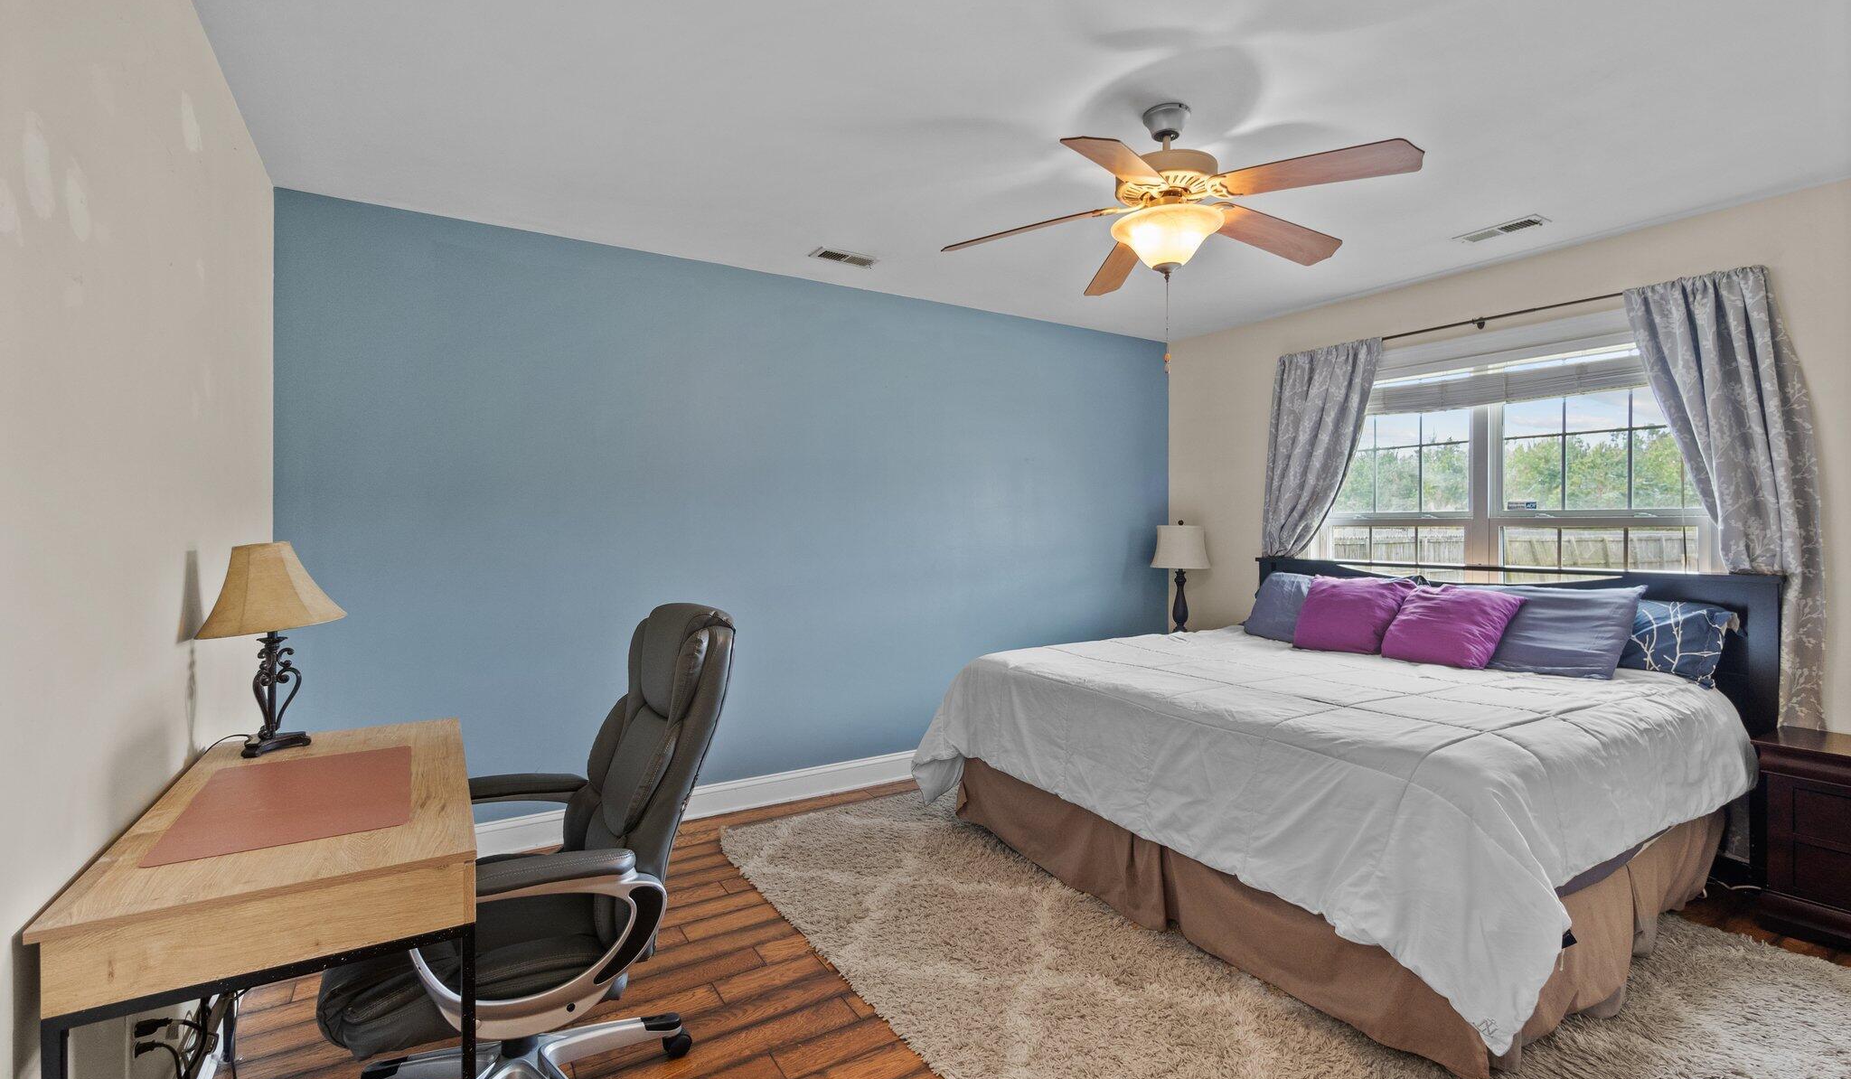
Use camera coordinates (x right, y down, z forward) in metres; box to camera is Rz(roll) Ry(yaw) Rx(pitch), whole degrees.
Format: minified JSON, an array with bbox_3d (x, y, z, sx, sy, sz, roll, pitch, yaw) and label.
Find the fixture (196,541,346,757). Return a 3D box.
[{"bbox_3d":[-1.612,0.258,1.878,0.253,0.507,0.353,0,1,-33],"label":"fixture"}]

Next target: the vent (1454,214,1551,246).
[{"bbox_3d":[2.314,-1.237,3.013,0.147,0.026,0.299,0,1,-33],"label":"vent"}]

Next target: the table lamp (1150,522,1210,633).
[{"bbox_3d":[1.514,0.252,4.467,0.354,0.702,0.343,0,1,-33],"label":"table lamp"}]

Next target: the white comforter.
[{"bbox_3d":[1.398,0.826,2.996,1.839,0.618,2.204,0,1,-33],"label":"white comforter"}]

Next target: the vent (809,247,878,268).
[{"bbox_3d":[-0.348,-1.243,3.332,0.303,0.026,0.142,0,1,-33],"label":"vent"}]

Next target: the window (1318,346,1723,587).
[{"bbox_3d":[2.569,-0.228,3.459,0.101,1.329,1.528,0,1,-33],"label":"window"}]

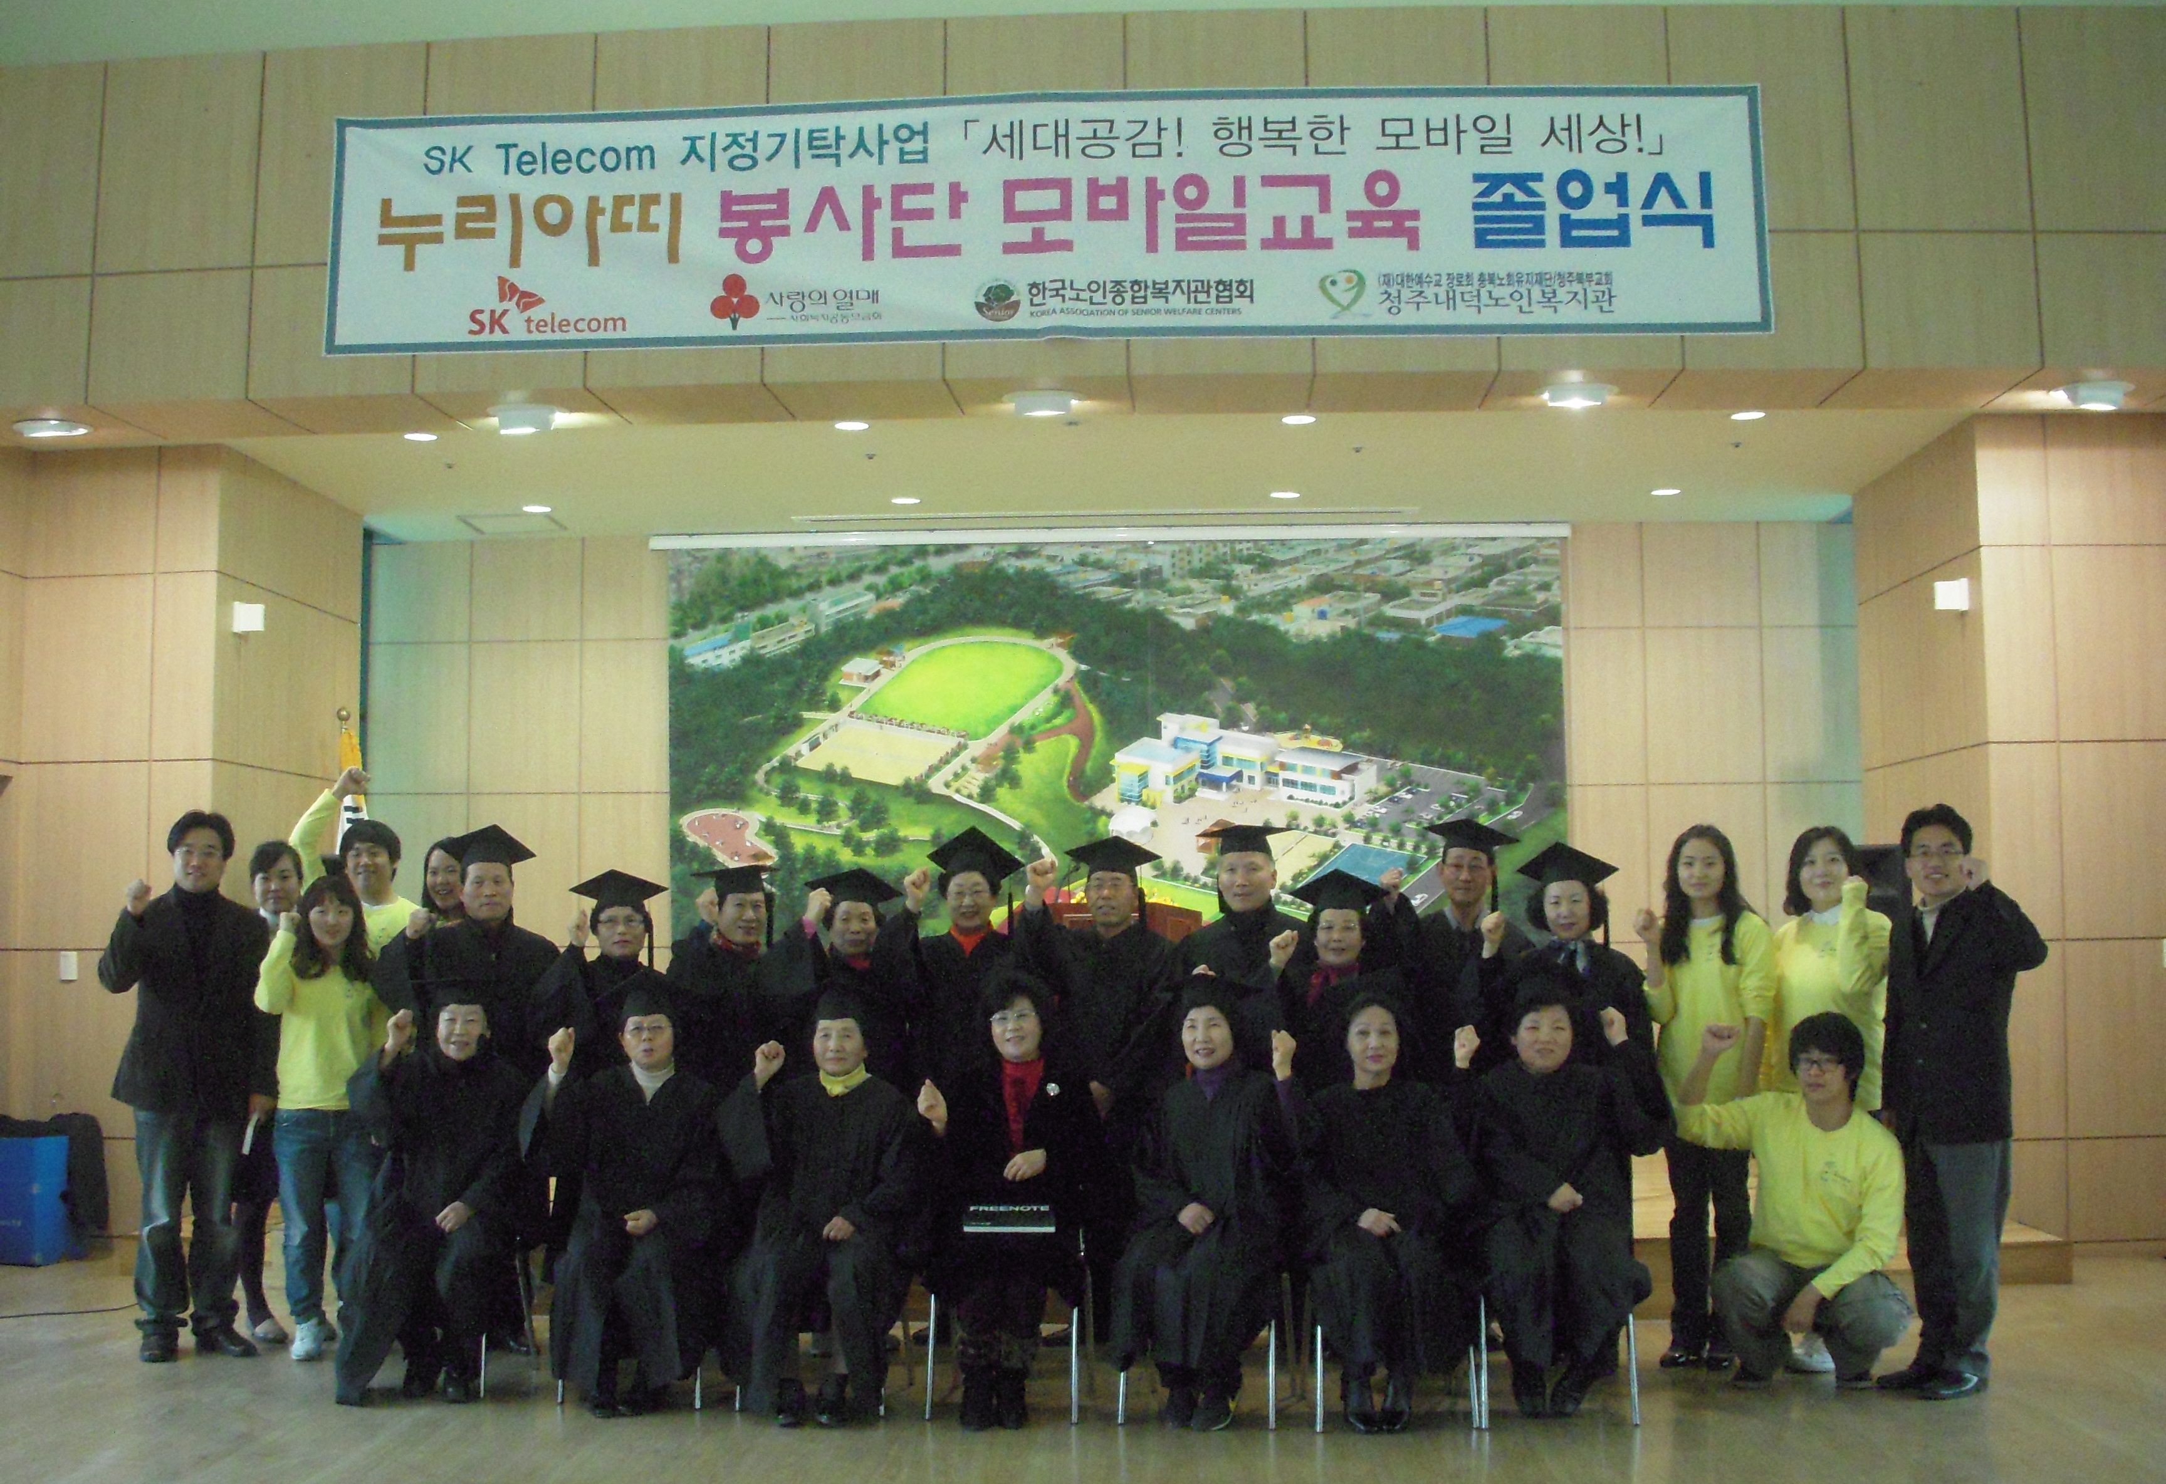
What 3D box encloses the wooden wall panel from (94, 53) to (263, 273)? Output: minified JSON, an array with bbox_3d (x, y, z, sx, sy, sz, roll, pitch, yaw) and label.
[{"bbox_3d":[-3.296,-2.105,8.686,0.630,0.830,0.030,-1,-4,3],"label":"wooden wall panel"}]

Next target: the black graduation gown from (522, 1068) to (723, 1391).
[{"bbox_3d":[-1.353,1.420,7.005,0.570,0.940,0.550,0,-4,-3],"label":"black graduation gown"}]

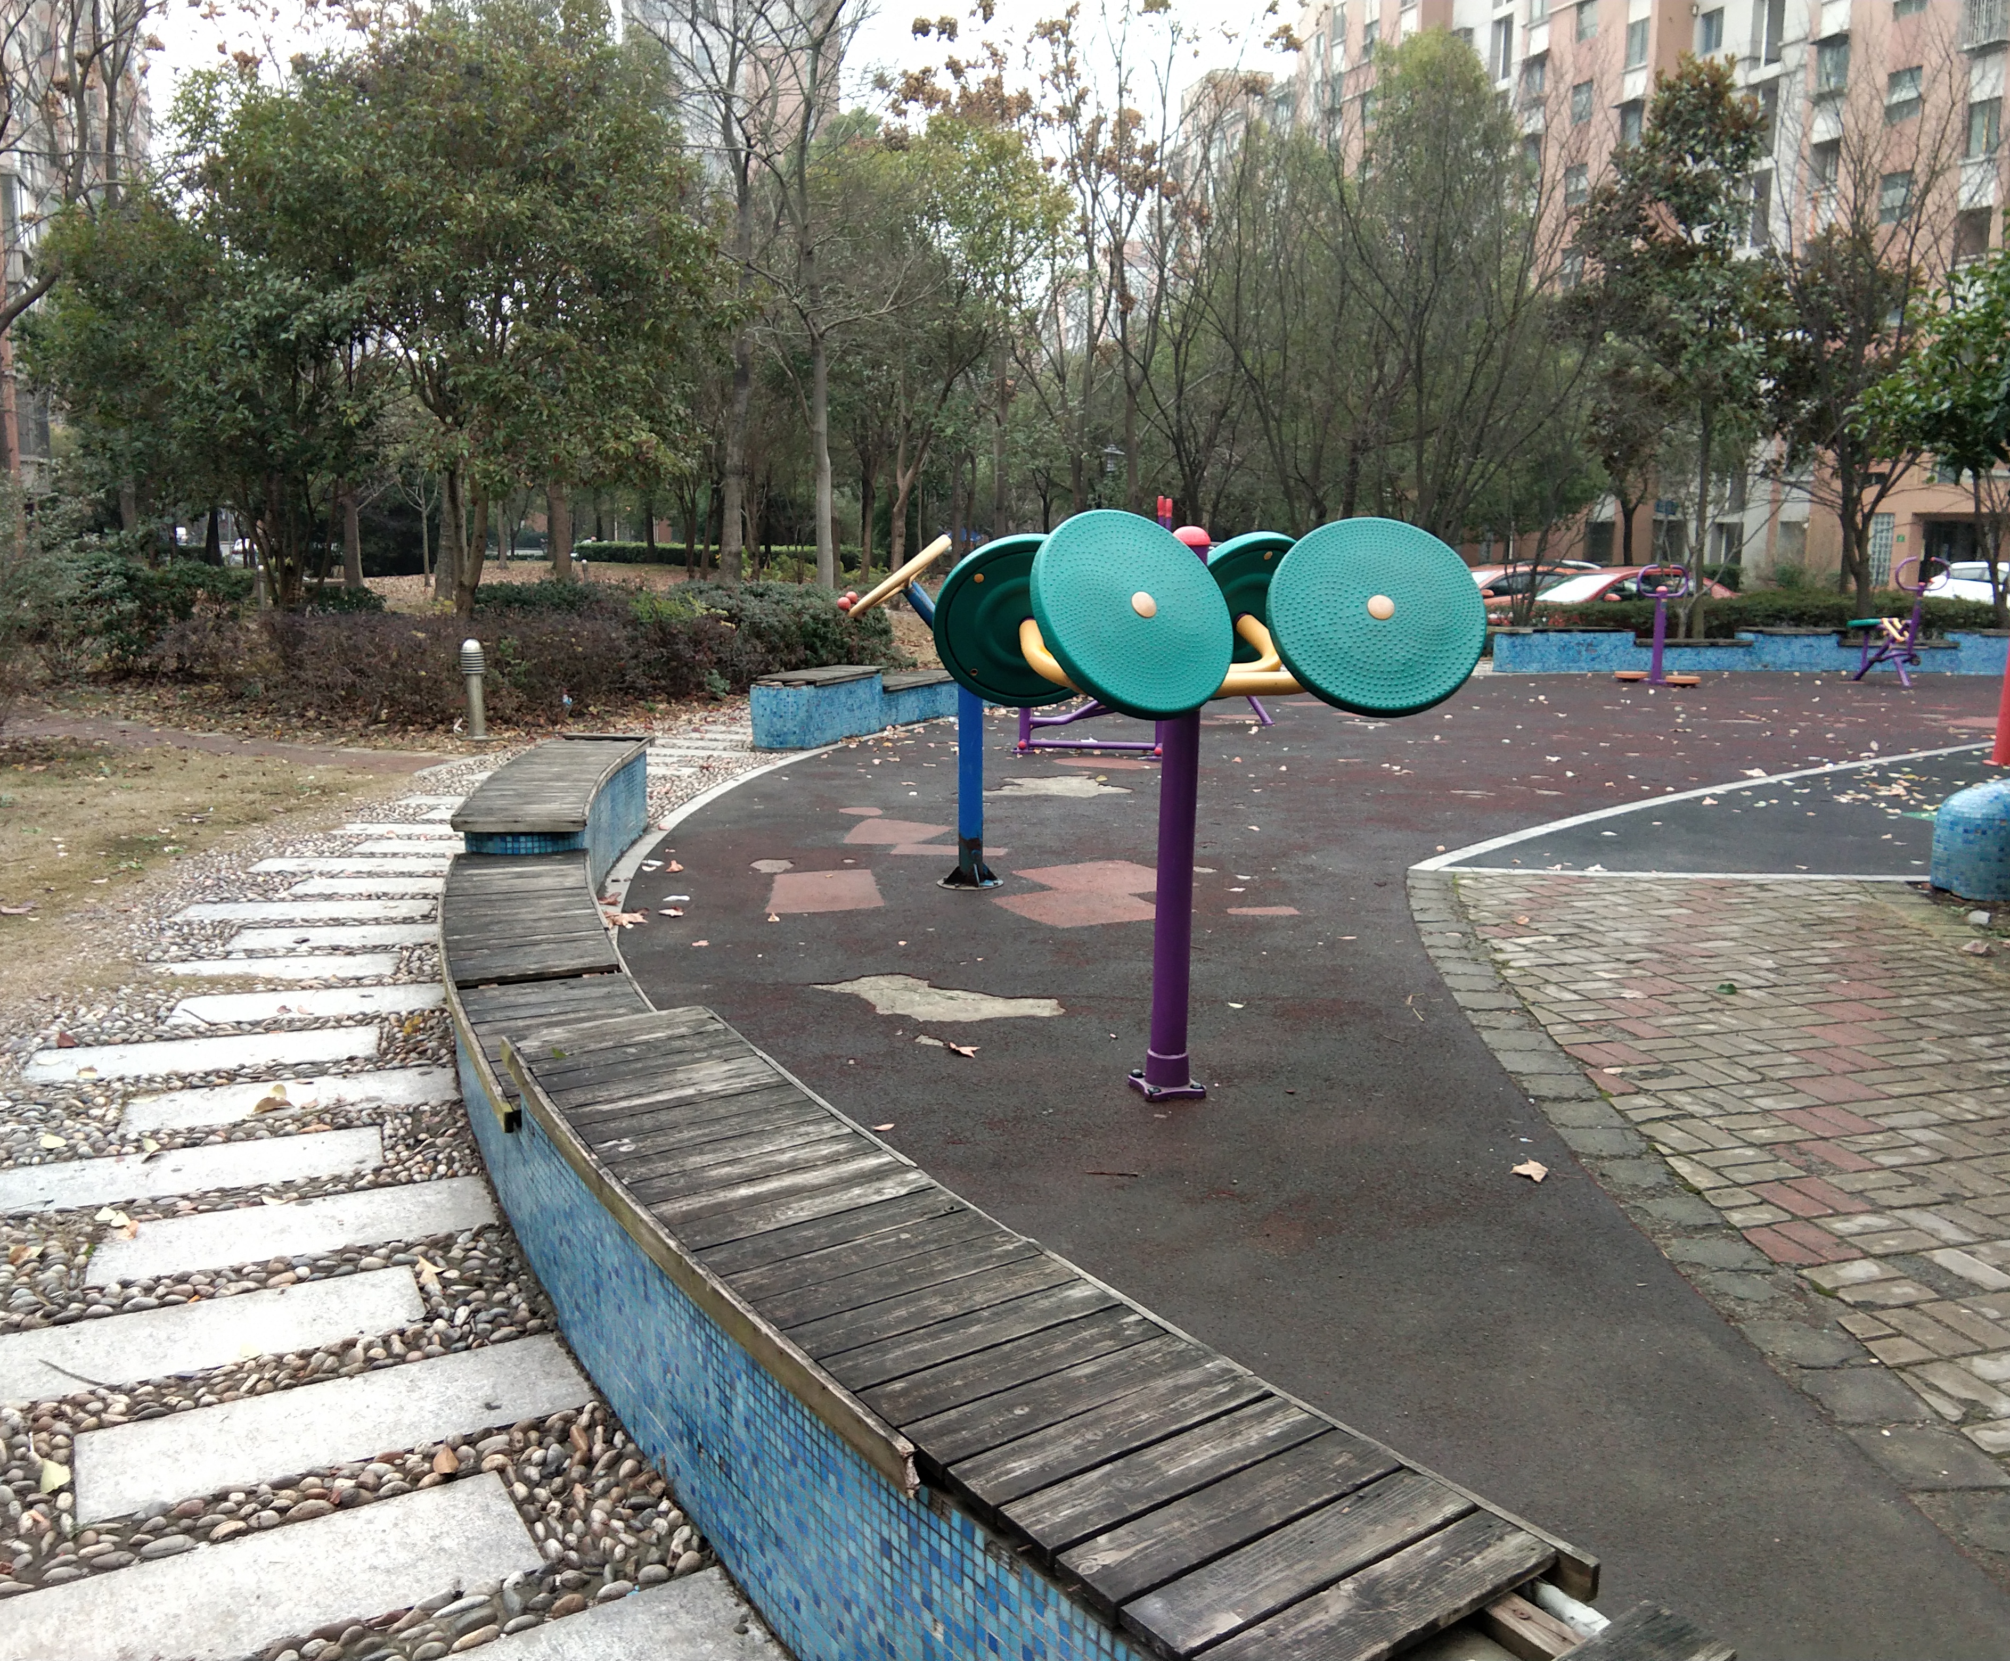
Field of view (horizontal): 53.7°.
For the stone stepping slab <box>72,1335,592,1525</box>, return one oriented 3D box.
[{"bbox_3d":[-1.137,1.037,3.418,0.840,0.050,0.314,-5,11,-32],"label":"stone stepping slab"}]

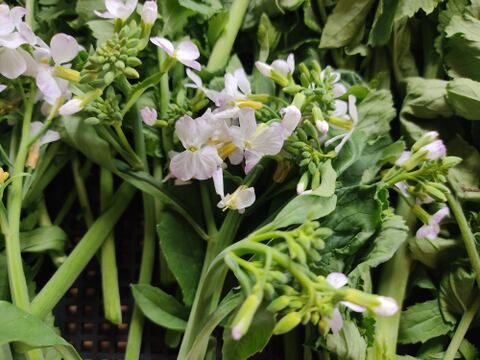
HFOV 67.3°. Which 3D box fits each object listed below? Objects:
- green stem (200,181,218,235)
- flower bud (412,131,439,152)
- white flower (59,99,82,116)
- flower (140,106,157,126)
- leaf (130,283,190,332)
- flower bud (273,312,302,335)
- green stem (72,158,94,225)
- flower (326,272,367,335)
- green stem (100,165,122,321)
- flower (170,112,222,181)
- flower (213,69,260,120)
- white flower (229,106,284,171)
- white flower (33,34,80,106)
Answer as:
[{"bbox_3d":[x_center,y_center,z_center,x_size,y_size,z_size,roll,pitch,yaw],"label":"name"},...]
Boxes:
[{"bbox_3d":[-0.019,0.017,0.225,0.007,0.007,0.036,-12,96,0],"label":"green stem"},{"bbox_3d":[0.108,-0.022,0.210,0.018,0.008,0.008,-38,90,12],"label":"flower bud"},{"bbox_3d":[-0.089,-0.038,0.190,0.013,0.008,0.008,-21,90,-12],"label":"white flower"},{"bbox_3d":[-0.053,-0.037,0.210,0.009,0.008,0.012,-32,102,0],"label":"flower"},{"bbox_3d":[-0.055,0.087,0.245,0.043,0.009,0.020,37,75,4],"label":"leaf"},{"bbox_3d":[0.022,0.066,0.165,0.015,0.006,0.006,-35,90,-9],"label":"flower bud"},{"bbox_3d":[-0.122,0.009,0.280,0.009,0.009,0.054,-13,90,0],"label":"green stem"},{"bbox_3d":[0.051,0.058,0.172,0.018,0.027,0.017,0,15,-37],"label":"flower"},{"bbox_3d":[-0.096,0.050,0.270,0.012,0.012,0.116,-4,87,0],"label":"green stem"},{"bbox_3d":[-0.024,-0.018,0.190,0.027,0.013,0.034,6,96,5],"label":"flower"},{"bbox_3d":[-0.002,-0.047,0.200,0.024,0.015,0.027,-11,71,15],"label":"flower"},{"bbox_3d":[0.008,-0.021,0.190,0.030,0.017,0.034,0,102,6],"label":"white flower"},{"bbox_3d":[-0.091,-0.056,0.180,0.020,0.022,0.033,15,85,-35],"label":"white flower"}]

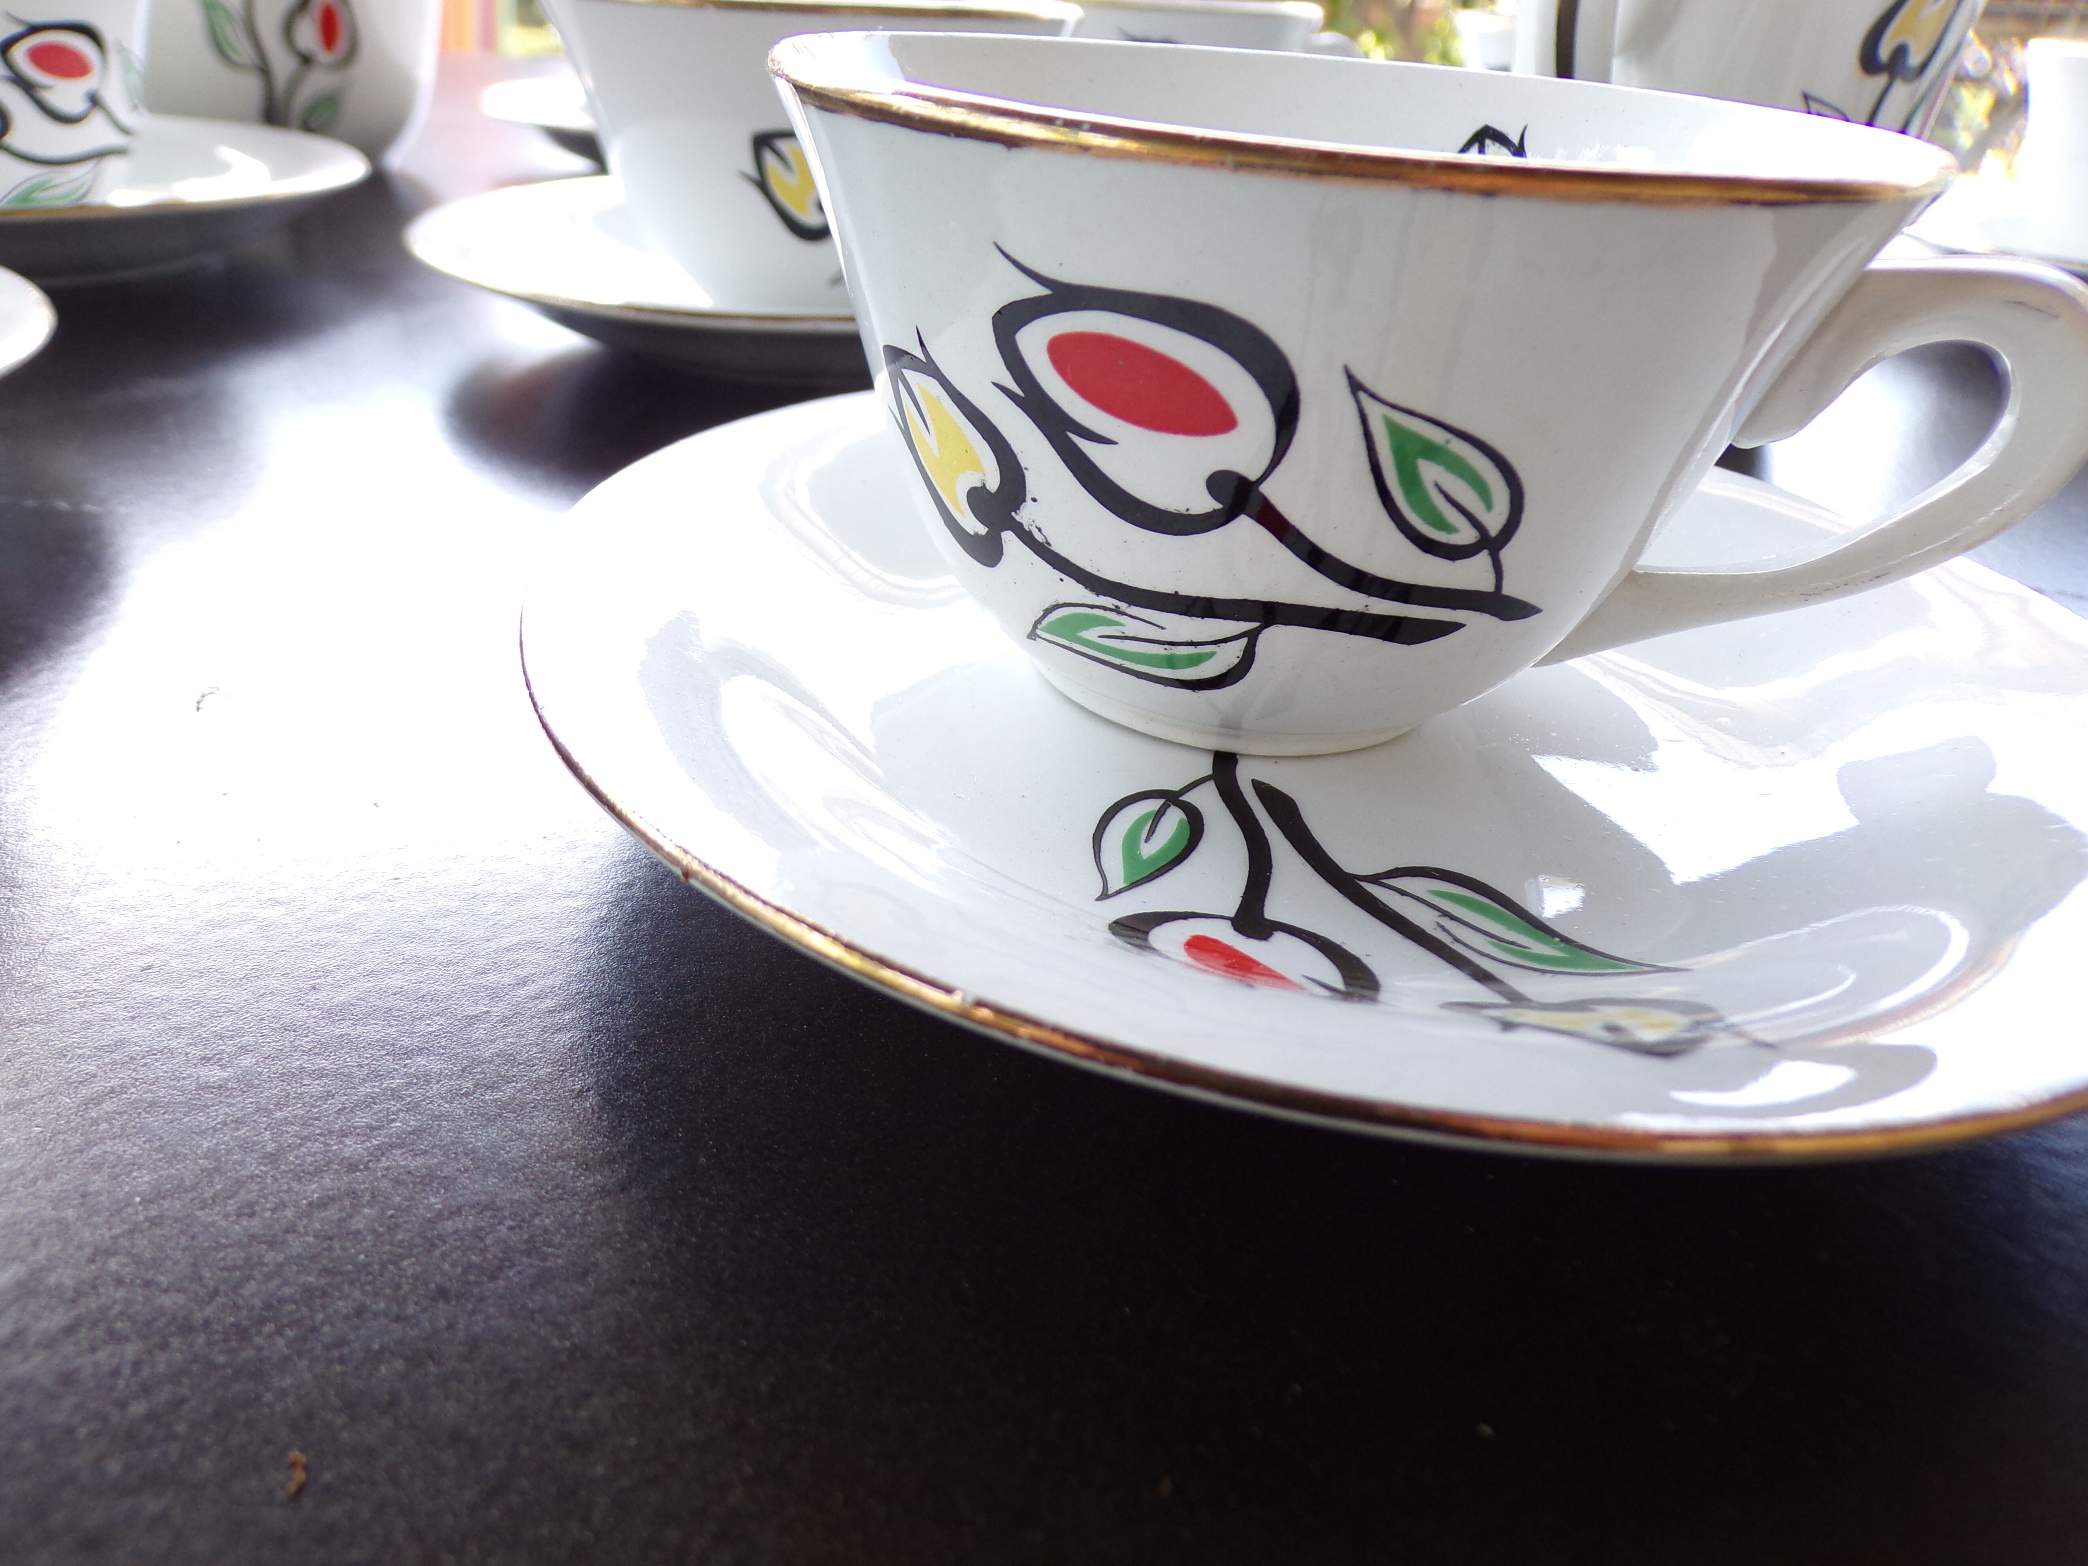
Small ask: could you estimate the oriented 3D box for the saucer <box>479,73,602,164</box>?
[{"bbox_3d":[-0.094,-0.195,0.441,0.147,0.019,0.147,4,30,-2],"label":"saucer"}]

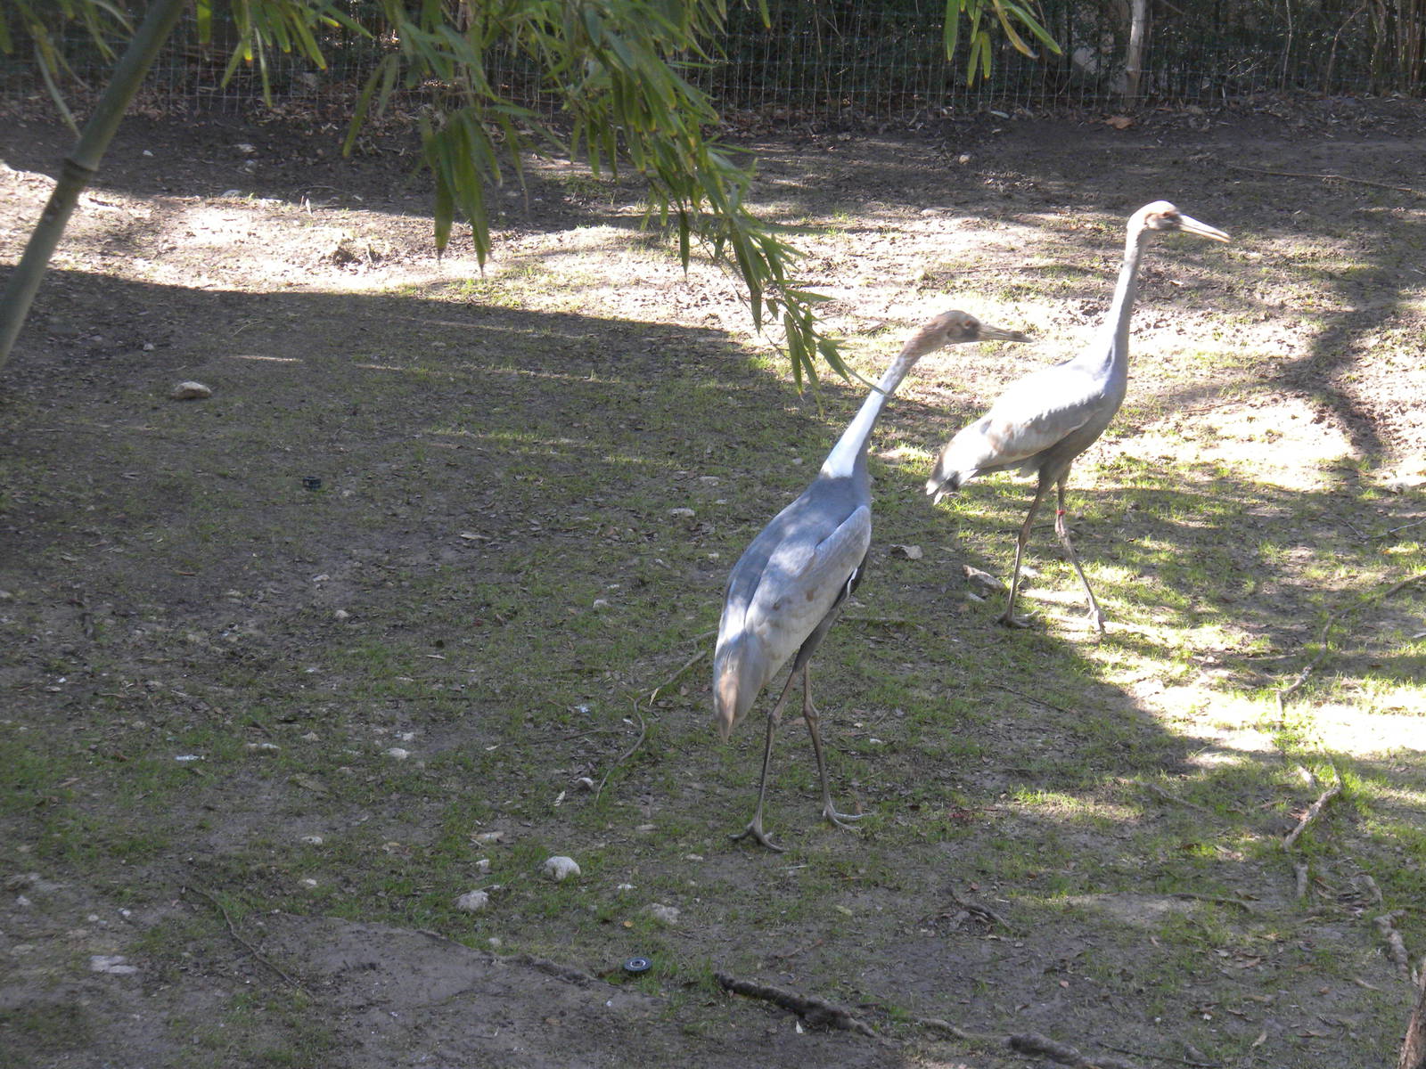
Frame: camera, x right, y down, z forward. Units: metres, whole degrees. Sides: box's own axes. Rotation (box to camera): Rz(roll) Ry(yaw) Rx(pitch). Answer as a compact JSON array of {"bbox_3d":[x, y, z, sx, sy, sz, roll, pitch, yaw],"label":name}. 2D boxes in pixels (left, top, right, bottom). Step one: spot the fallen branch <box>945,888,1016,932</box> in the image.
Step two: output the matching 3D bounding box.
[{"bbox_3d":[0.587,0.799,8.901,0.080,0.030,0.224,-8,19,-30],"label":"fallen branch"}]

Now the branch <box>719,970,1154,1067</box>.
[{"bbox_3d":[0.435,0.963,8.300,0.906,0.050,0.090,8,18,21],"label":"branch"}]

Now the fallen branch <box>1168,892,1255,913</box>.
[{"bbox_3d":[1.091,0.795,8.989,0.197,0.018,0.035,10,18,26],"label":"fallen branch"}]

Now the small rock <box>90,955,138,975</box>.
[{"bbox_3d":[-1.224,0.881,8.449,0.098,0.022,0.080,2,17,0],"label":"small rock"}]

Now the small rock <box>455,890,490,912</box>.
[{"bbox_3d":[-0.513,0.783,8.831,0.074,0.035,0.060,2,17,0],"label":"small rock"}]

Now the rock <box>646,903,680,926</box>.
[{"bbox_3d":[-0.105,0.809,8.791,0.069,0.032,0.060,2,17,0],"label":"rock"}]

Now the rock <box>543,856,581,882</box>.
[{"bbox_3d":[-0.329,0.727,9.016,0.080,0.048,0.070,2,17,0],"label":"rock"}]

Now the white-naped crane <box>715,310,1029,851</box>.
[{"bbox_3d":[0.376,0.079,9.339,0.863,1.147,0.280,-11,21,-37],"label":"white-naped crane"}]

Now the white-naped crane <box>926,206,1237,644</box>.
[{"bbox_3d":[0.943,-0.317,10.740,0.739,1.141,0.260,5,17,9],"label":"white-naped crane"}]

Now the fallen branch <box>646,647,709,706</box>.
[{"bbox_3d":[-0.084,0.345,10.377,0.035,0.018,0.393,8,18,20],"label":"fallen branch"}]

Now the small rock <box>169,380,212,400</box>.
[{"bbox_3d":[-1.624,-0.453,12.850,0.128,0.045,0.085,2,17,0],"label":"small rock"}]

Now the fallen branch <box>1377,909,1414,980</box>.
[{"bbox_3d":[1.457,0.861,8.777,0.070,0.035,0.342,1,17,-2],"label":"fallen branch"}]

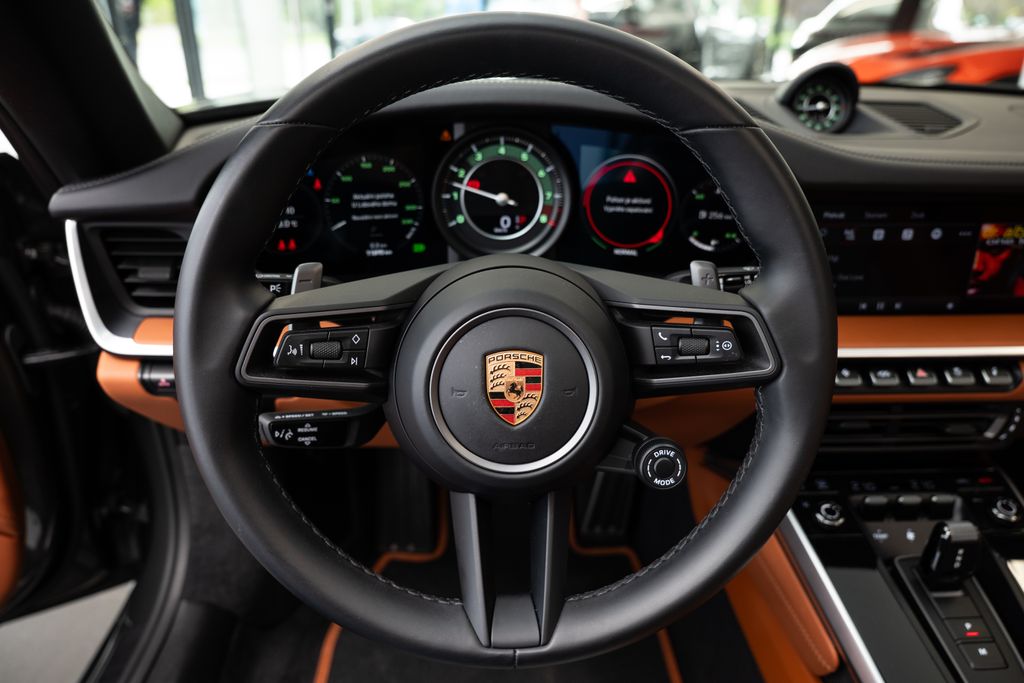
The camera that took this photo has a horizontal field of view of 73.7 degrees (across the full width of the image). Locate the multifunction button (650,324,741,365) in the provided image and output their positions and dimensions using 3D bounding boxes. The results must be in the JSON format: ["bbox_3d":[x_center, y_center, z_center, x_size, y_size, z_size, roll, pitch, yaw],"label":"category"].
[{"bbox_3d":[0.109,0.002,0.402,0.051,0.024,0.015,0,0,-3],"label":"multifunction button"}]

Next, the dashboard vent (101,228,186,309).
[{"bbox_3d":[-0.302,-0.064,0.587,0.088,0.068,0.032,-1,22,-2],"label":"dashboard vent"}]

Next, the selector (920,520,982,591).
[{"bbox_3d":[0.356,0.173,0.555,0.031,0.050,0.025,-1,22,-2],"label":"selector"}]

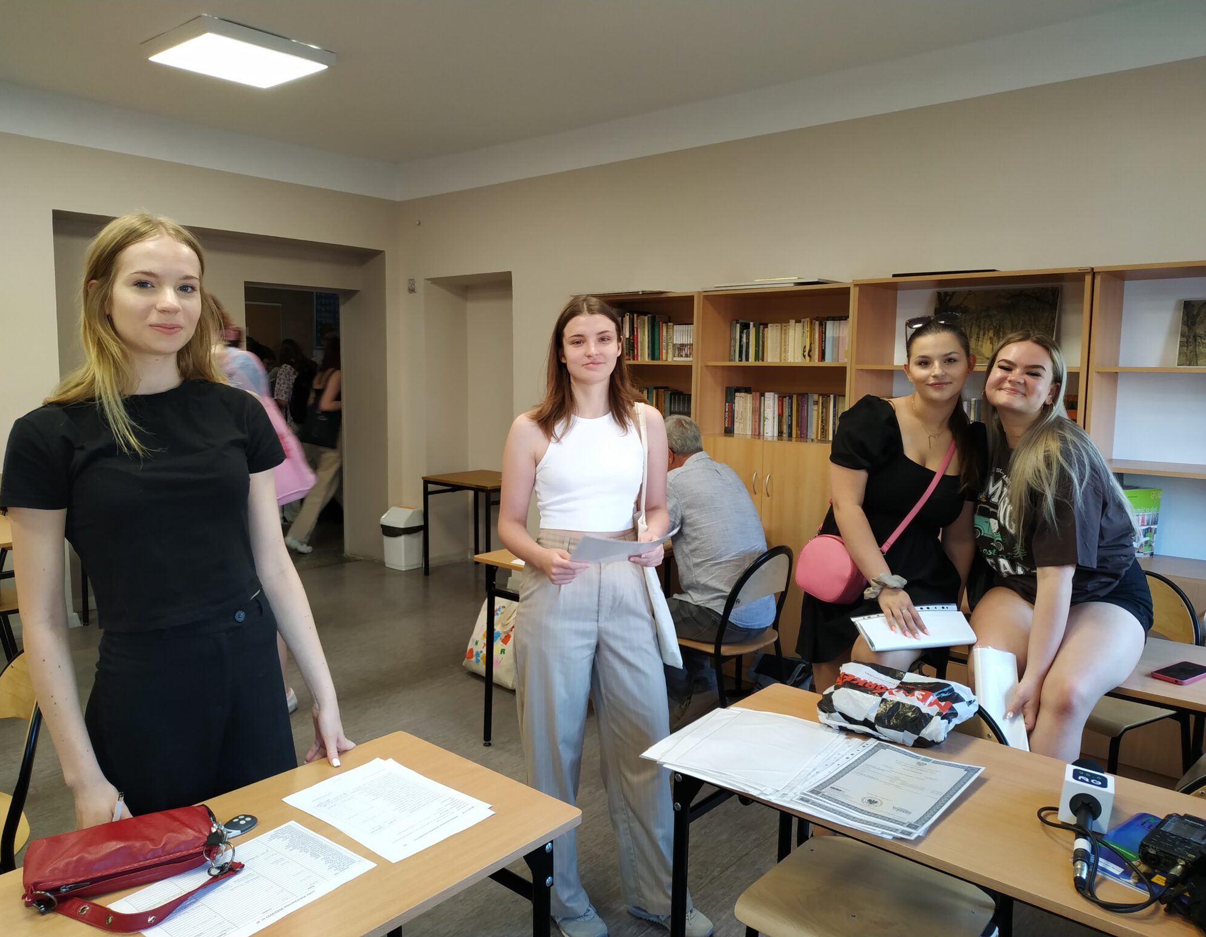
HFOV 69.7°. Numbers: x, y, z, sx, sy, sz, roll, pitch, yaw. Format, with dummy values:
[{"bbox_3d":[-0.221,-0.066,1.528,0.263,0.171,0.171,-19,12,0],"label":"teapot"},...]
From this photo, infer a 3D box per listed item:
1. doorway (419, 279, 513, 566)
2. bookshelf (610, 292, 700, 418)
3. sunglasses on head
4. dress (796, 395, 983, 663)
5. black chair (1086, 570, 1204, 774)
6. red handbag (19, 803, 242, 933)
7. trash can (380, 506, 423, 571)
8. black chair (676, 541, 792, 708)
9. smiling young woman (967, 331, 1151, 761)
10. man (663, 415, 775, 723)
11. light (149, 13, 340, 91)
[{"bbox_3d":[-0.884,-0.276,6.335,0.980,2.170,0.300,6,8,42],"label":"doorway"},{"bbox_3d":[0.275,0.028,4.803,0.840,1.900,0.380,6,8,42],"label":"bookshelf"},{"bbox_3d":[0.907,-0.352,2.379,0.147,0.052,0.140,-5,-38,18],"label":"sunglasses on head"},{"bbox_3d":[0.803,0.157,2.420,0.480,0.720,0.390,3,7,20],"label":"dress"},{"bbox_3d":[1.627,0.776,2.862,0.510,0.840,0.420,-4,8,-36],"label":"black chair"},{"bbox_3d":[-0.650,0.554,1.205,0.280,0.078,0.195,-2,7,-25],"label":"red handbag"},{"bbox_3d":[-1.550,0.524,6.748,0.290,0.480,0.200,6,8,42],"label":"trash can"},{"bbox_3d":[0.487,0.714,3.560,0.460,0.790,0.410,6,8,44],"label":"black chair"},{"bbox_3d":[1.171,0.384,2.279,0.480,1.420,0.580,6,8,42],"label":"smiling young woman"},{"bbox_3d":[0.309,0.441,3.714,0.520,1.290,0.780,-5,9,-44],"label":"man"},{"bbox_3d":[-1.695,-1.912,4.030,0.605,0.068,0.600,6,9,43],"label":"light"}]

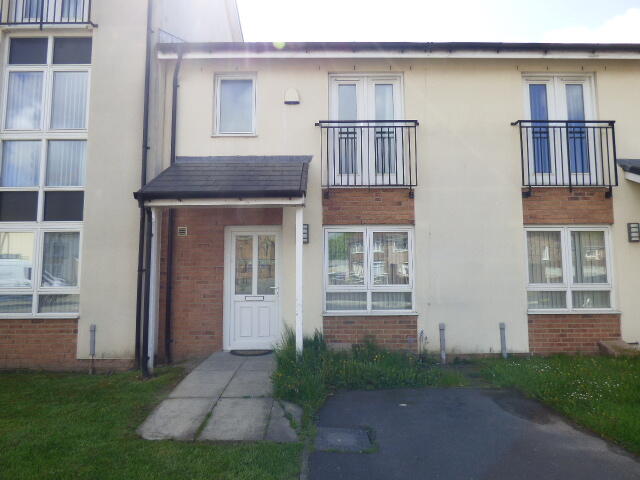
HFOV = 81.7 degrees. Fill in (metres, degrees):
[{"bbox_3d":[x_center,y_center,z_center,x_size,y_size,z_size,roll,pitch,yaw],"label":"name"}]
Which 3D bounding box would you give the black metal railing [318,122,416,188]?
[{"bbox_3d":[0.797,-1.405,6.176,1.709,1.190,0.150,0,-5,-1],"label":"black metal railing"}]

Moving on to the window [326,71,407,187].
[{"bbox_3d":[0.806,-1.875,6.341,1.303,1.994,0.100,0,-5,-1],"label":"window"}]

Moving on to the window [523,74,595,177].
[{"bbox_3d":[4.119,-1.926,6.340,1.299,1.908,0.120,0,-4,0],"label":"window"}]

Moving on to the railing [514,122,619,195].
[{"bbox_3d":[4.074,-1.372,6.158,1.719,1.226,0.160,0,-4,0],"label":"railing"}]

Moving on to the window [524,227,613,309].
[{"bbox_3d":[4.173,0.481,6.189,1.491,1.437,0.100,0,-5,-1],"label":"window"}]

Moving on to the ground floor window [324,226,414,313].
[{"bbox_3d":[0.824,0.494,6.125,1.515,1.460,0.130,0,-4,0],"label":"ground floor window"}]

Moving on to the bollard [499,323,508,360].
[{"bbox_3d":[2.927,1.613,5.901,0.088,0.575,0.090,0,-5,-1],"label":"bollard"}]

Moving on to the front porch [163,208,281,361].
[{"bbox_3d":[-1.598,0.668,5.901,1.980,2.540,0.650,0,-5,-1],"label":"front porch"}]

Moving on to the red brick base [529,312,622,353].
[{"bbox_3d":[4.187,1.556,6.084,1.532,0.673,0.130,0,-5,-1],"label":"red brick base"}]

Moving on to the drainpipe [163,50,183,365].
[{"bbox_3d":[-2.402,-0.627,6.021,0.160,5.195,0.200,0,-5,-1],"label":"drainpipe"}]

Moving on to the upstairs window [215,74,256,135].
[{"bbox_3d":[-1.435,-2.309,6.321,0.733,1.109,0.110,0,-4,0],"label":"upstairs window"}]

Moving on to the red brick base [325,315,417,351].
[{"bbox_3d":[0.824,1.527,6.037,1.551,0.607,0.130,0,-4,0],"label":"red brick base"}]

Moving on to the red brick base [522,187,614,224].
[{"bbox_3d":[4.148,-0.562,6.213,1.518,0.632,0.130,0,-4,0],"label":"red brick base"}]

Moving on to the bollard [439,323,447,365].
[{"bbox_3d":[1.894,1.595,5.703,0.100,0.636,0.100,0,-4,0],"label":"bollard"}]

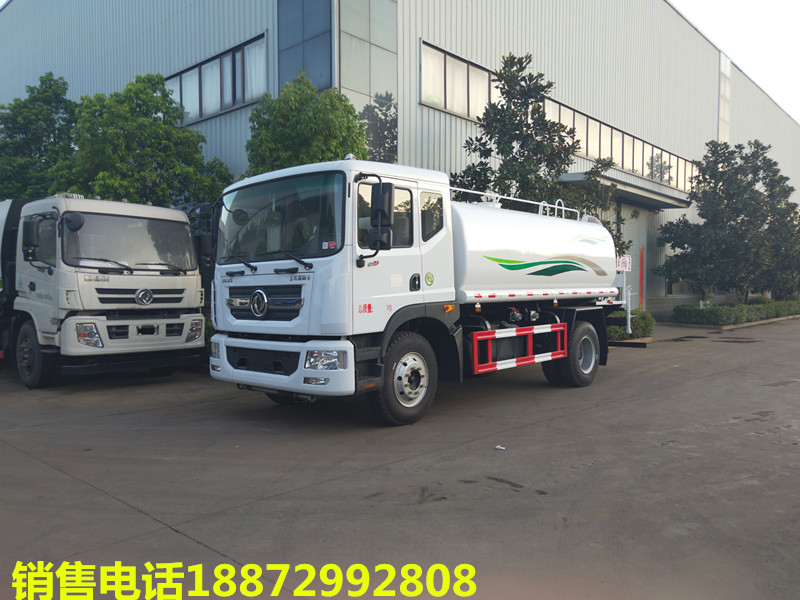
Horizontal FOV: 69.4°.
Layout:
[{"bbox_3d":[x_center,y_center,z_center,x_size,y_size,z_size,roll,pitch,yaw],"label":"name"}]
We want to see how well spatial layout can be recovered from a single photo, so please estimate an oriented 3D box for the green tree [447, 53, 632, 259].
[{"bbox_3d":[3.600,-2.450,14.600,4.300,7.400,4.100,0,1,14],"label":"green tree"}]

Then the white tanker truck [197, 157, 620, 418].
[{"bbox_3d":[1.006,-0.139,9.160,2.520,2.943,7.521,1,1,42],"label":"white tanker truck"}]

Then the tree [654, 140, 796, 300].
[{"bbox_3d":[13.700,-2.750,24.300,5.200,7.600,5.000,0,1,29],"label":"tree"}]

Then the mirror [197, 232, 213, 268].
[{"bbox_3d":[-3.540,-0.895,10.450,0.140,0.620,0.230,1,1,42],"label":"mirror"}]

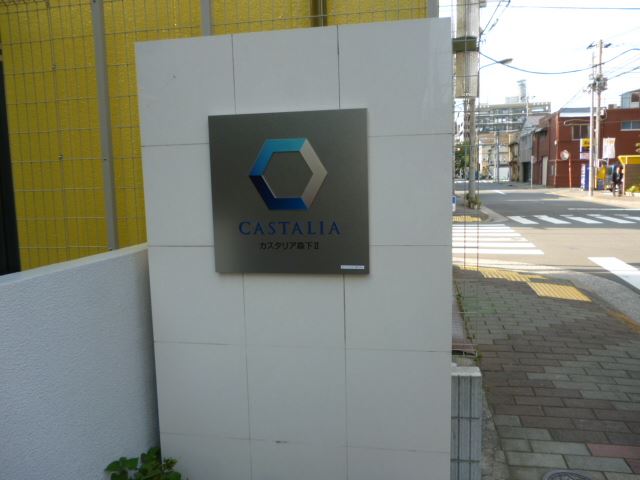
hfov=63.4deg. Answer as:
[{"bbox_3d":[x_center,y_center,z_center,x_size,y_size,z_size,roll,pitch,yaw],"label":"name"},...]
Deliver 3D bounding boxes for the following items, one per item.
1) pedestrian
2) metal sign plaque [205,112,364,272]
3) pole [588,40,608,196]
[{"bbox_3d":[16.594,-3.264,28.701,0.550,1.710,0.400,4,8,37],"label":"pedestrian"},{"bbox_3d":[-0.116,-0.172,1.945,0.600,0.600,0.025,0,7,10],"label":"metal sign plaque"},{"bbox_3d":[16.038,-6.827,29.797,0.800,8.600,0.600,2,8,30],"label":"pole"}]

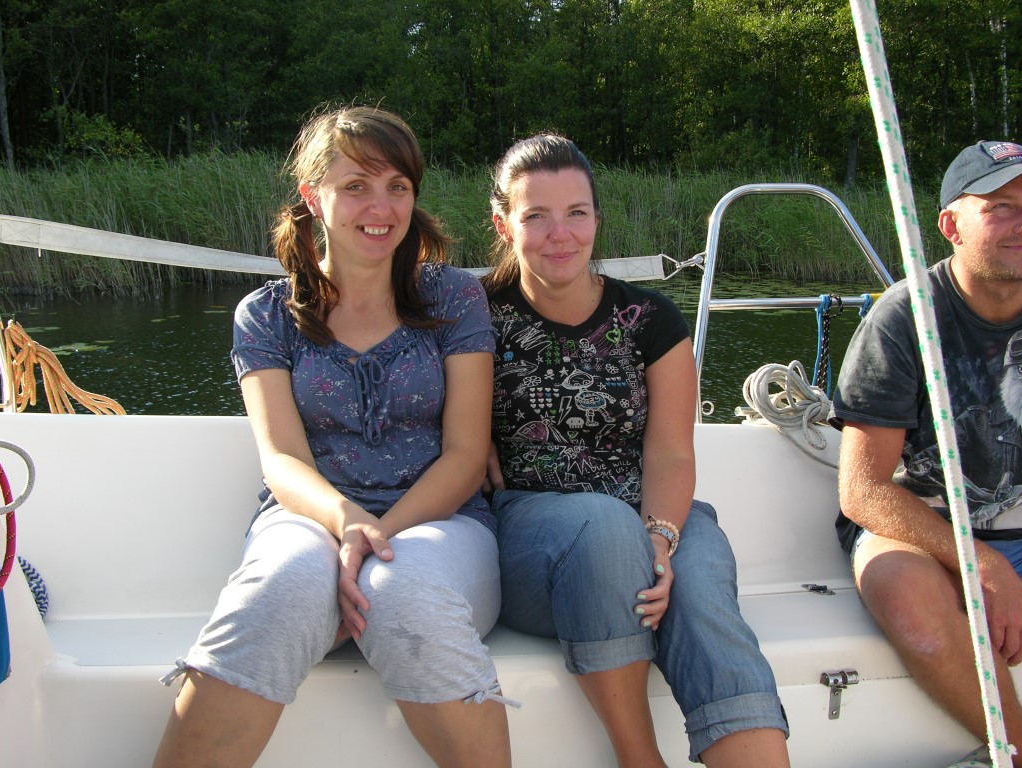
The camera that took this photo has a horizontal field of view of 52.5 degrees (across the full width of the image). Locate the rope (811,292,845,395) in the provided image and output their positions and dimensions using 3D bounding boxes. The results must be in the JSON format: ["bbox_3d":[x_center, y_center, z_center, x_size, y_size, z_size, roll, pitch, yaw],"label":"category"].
[{"bbox_3d":[0.648,-0.077,2.120,0.065,0.210,0.065,-2,9,0],"label":"rope"}]

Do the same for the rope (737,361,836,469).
[{"bbox_3d":[0.527,0.056,1.980,0.195,0.190,0.150,-2,9,0],"label":"rope"}]

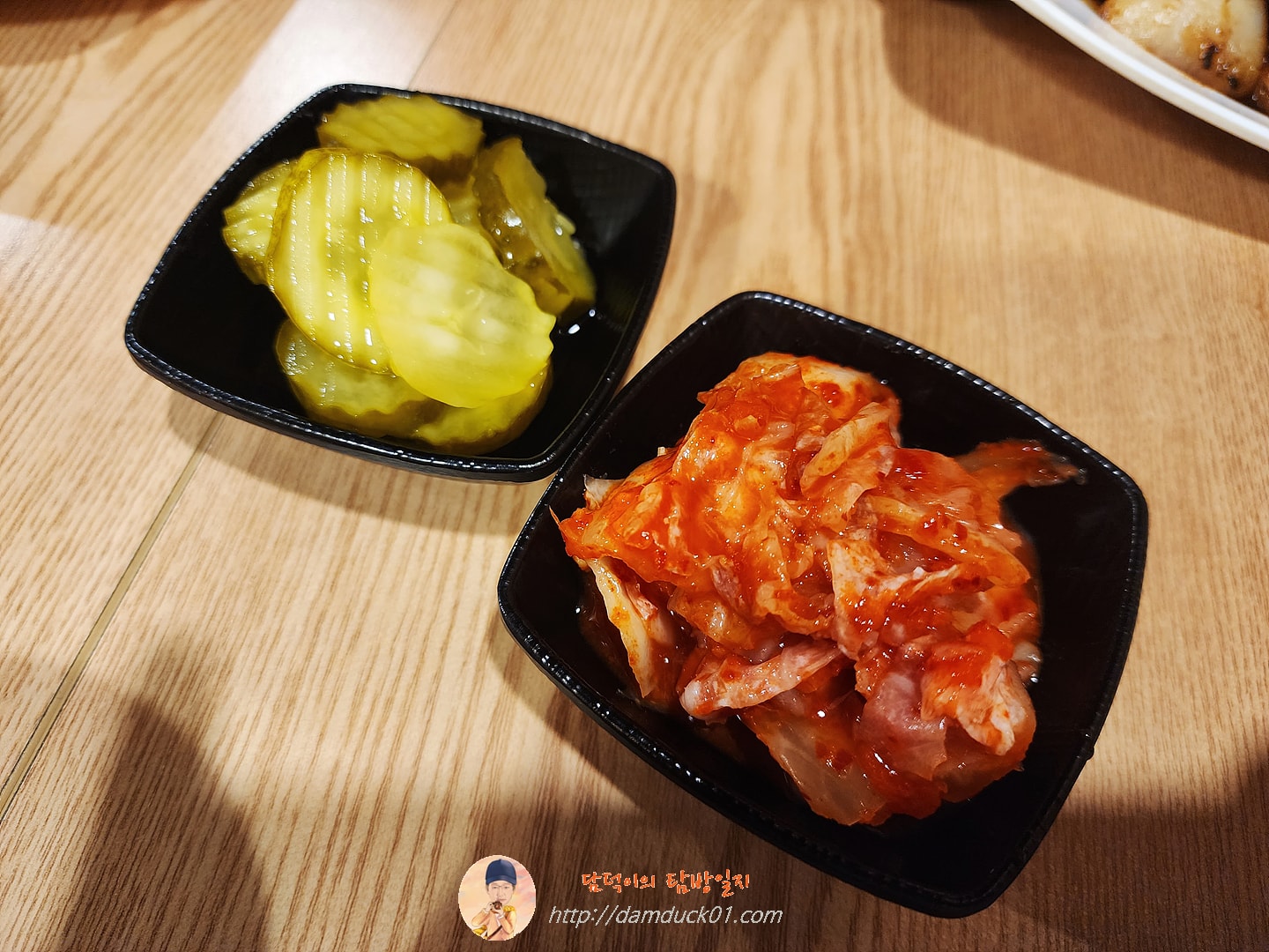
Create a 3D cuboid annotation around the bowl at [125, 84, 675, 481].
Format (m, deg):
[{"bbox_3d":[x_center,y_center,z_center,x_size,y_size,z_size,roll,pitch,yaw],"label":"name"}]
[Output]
[{"bbox_3d":[-0.046,-0.040,0.197,0.101,0.036,0.101,17,60,6],"label":"bowl"}]

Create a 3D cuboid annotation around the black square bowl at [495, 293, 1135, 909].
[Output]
[{"bbox_3d":[0.035,0.021,0.167,0.101,0.036,0.101,31,62,14],"label":"black square bowl"}]

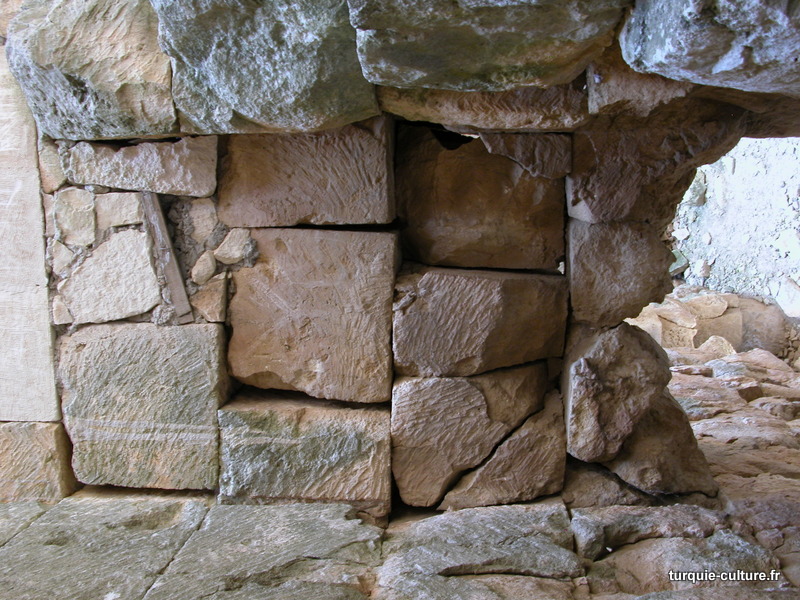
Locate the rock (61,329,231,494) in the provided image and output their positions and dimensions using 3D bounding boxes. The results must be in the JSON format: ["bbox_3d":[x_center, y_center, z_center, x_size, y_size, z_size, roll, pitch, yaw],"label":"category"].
[{"bbox_3d":[-0.844,0.348,2.780,0.400,0.522,0.542,-90,0,-90],"label":"rock"}]

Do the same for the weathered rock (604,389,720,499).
[{"bbox_3d":[0.876,0.486,2.845,0.330,0.385,0.348,-90,0,-90],"label":"weathered rock"}]

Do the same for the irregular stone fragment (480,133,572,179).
[{"bbox_3d":[0.420,-0.478,2.750,0.180,0.299,0.149,-90,0,-90],"label":"irregular stone fragment"}]

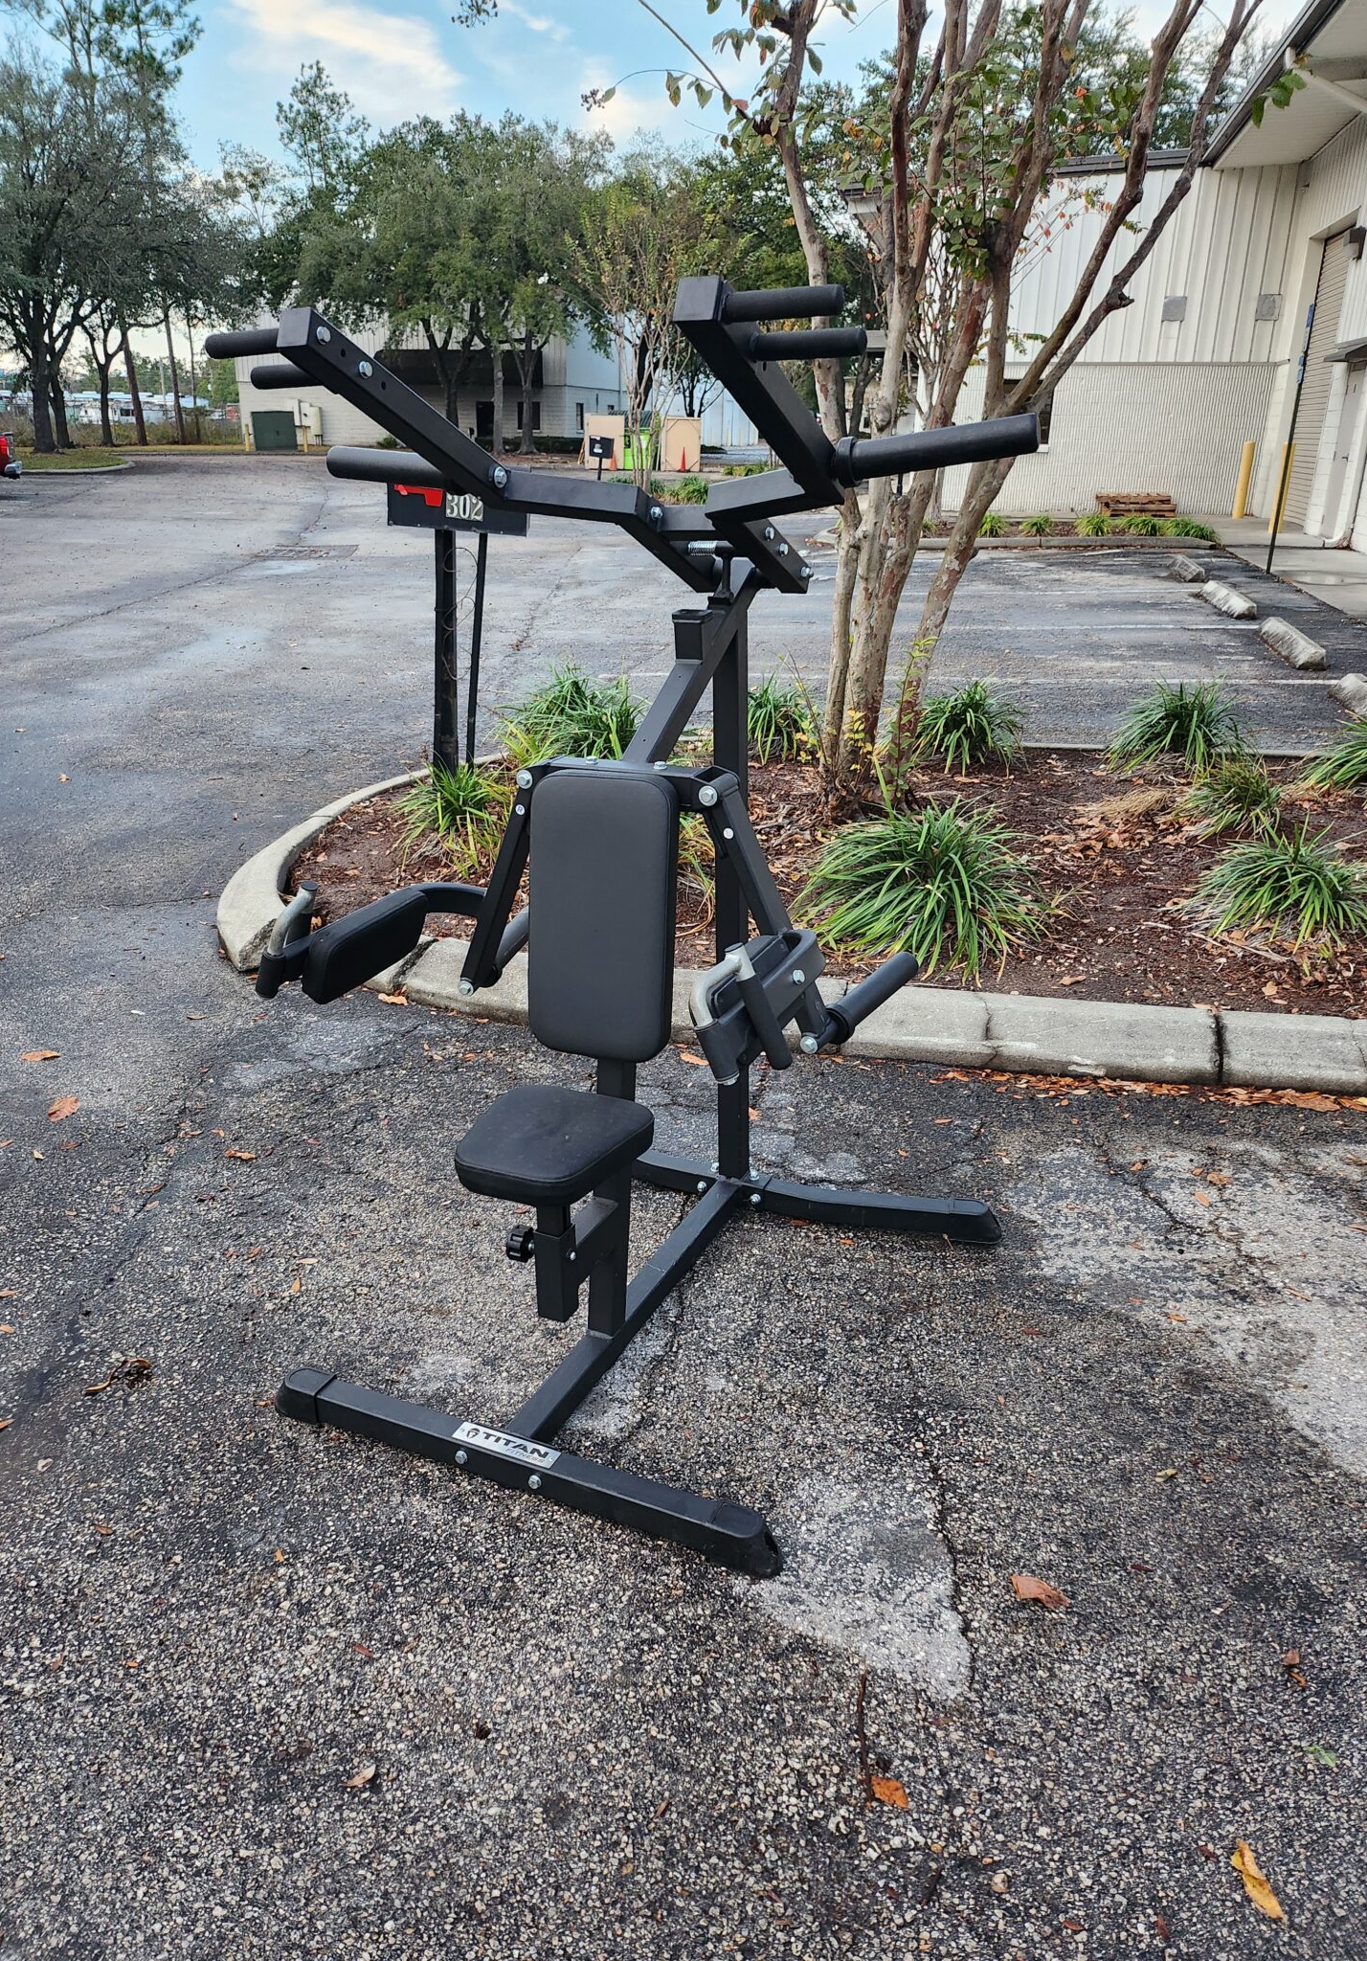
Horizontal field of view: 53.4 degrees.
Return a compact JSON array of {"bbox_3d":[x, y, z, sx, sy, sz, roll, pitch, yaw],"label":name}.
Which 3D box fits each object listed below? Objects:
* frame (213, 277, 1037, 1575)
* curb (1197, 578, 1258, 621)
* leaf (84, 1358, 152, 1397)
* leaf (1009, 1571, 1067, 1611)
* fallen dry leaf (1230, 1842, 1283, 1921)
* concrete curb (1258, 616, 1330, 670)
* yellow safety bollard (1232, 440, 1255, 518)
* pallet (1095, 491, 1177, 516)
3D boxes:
[{"bbox_3d":[-0.079,-0.174,2.284,1.210,1.715,1.080,10,25,23],"label":"frame"},{"bbox_3d":[5.400,-3.781,13.490,0.200,0.140,1.780,5,23,10],"label":"curb"},{"bbox_3d":[-0.995,0.697,2.394,0.106,0.030,0.057,-16,28,-35],"label":"leaf"},{"bbox_3d":[0.511,0.879,1.954,0.082,0.018,0.050,17,28,33],"label":"leaf"},{"bbox_3d":[0.662,1.039,1.568,0.034,0.016,0.094,-3,23,-9],"label":"fallen dry leaf"},{"bbox_3d":[4.935,-2.738,11.007,0.200,0.140,1.780,5,23,10],"label":"concrete curb"},{"bbox_3d":[8.640,-7.719,20.952,0.160,1.130,0.160,5,23,10],"label":"yellow safety bollard"},{"bbox_3d":[7.068,-7.467,21.352,1.250,0.290,1.050,5,23,10],"label":"pallet"}]

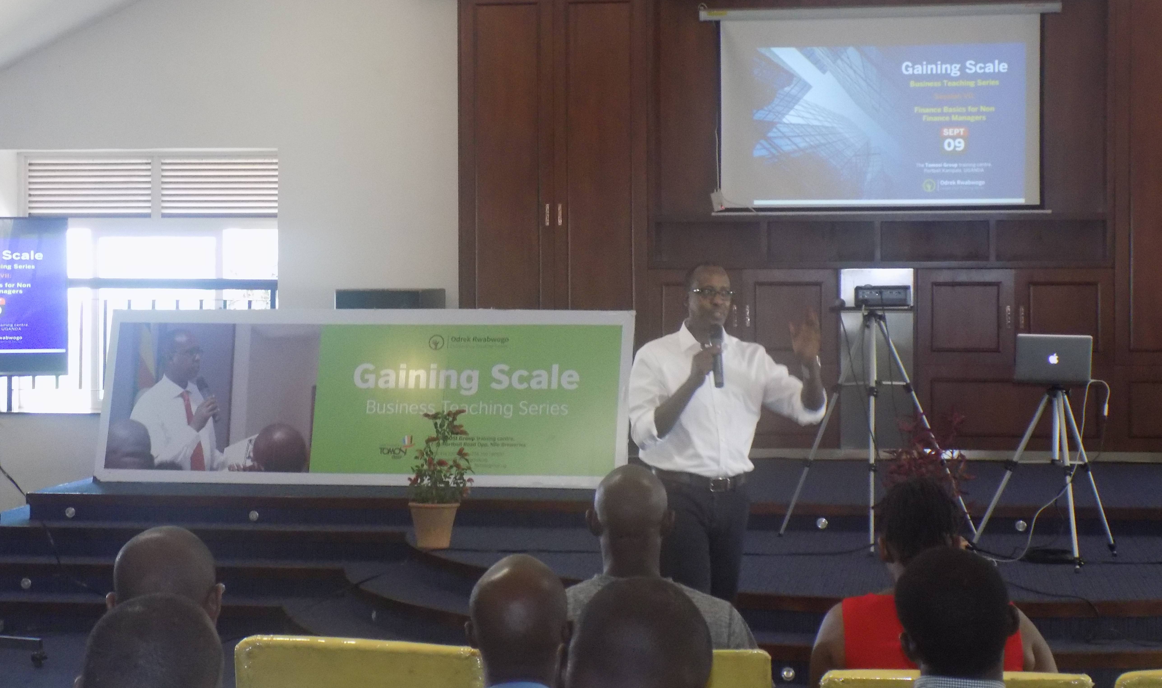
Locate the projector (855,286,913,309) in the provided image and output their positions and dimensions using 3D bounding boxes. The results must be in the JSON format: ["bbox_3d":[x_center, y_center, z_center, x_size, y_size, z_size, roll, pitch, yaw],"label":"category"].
[{"bbox_3d":[1.431,-0.224,10.330,0.270,0.090,0.220,0,6,8],"label":"projector"}]

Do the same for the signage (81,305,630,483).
[{"bbox_3d":[-1.209,0.294,12.020,3.000,1.000,0.050,0,-16,10],"label":"signage"}]

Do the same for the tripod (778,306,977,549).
[{"bbox_3d":[1.392,0.388,10.250,0.970,1.120,0.820,0,1,9],"label":"tripod"}]

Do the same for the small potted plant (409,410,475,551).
[{"bbox_3d":[-0.654,0.630,10.170,0.310,0.650,0.300,0,1,8],"label":"small potted plant"}]

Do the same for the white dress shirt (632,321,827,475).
[{"bbox_3d":[0.499,0.192,7.620,0.660,0.560,0.360,0,1,-20],"label":"white dress shirt"}]

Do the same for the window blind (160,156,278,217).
[{"bbox_3d":[-2.435,-1.064,14.800,0.860,0.420,0.050,0,1,8],"label":"window blind"}]

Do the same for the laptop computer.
[{"bbox_3d":[2.140,0.071,9.860,0.332,0.232,0.290,0,1,7],"label":"laptop computer"}]

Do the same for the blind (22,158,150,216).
[{"bbox_3d":[-3.567,-1.137,15.800,0.950,0.430,0.060,0,1,8],"label":"blind"}]

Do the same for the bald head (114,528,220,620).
[{"bbox_3d":[-0.645,0.400,3.420,0.168,0.235,0.205,-2,1,10],"label":"bald head"}]

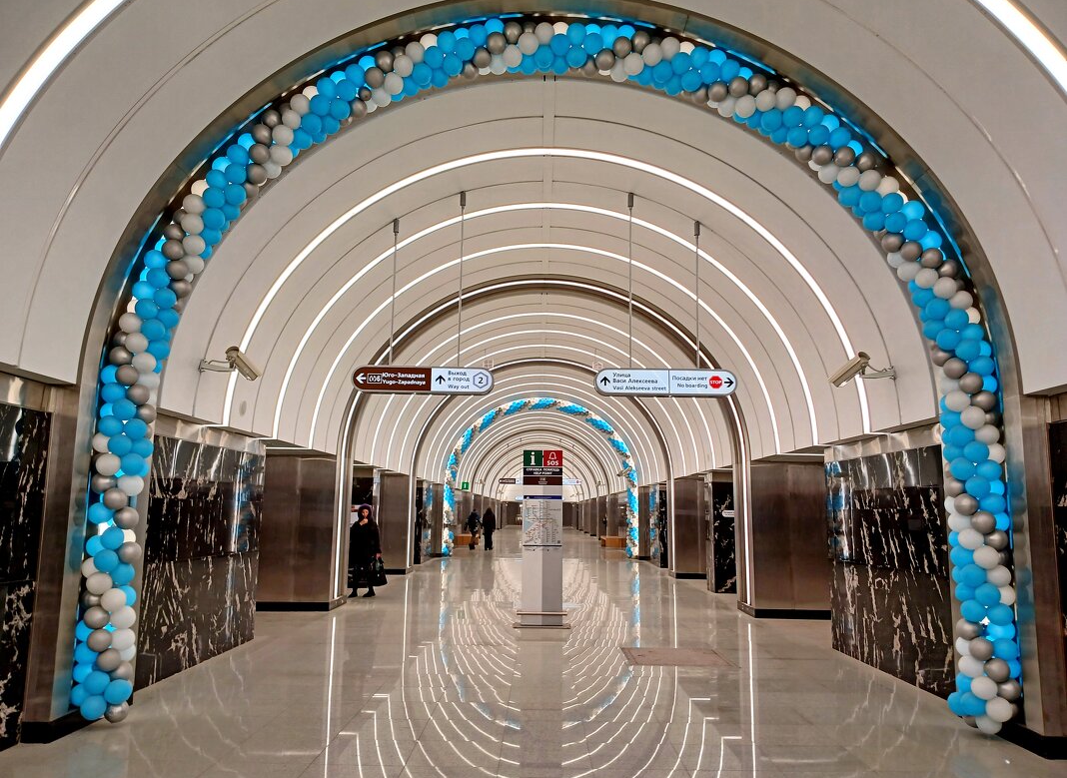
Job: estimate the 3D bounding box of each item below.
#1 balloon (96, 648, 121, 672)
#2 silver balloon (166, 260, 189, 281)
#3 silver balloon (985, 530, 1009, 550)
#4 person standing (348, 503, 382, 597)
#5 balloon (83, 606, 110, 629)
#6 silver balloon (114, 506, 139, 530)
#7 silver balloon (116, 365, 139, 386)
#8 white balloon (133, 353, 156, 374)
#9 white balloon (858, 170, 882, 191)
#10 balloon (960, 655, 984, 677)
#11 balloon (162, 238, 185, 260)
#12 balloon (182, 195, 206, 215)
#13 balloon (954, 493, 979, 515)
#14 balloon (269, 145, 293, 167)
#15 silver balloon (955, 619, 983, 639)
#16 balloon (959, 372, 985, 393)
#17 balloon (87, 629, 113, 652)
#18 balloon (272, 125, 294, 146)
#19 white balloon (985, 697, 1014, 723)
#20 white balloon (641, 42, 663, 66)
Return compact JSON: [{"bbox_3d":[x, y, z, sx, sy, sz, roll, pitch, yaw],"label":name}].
[{"bbox_3d":[-3.189,2.041,6.026,0.174,0.171,0.179,1,-9,1],"label":"balloon"},{"bbox_3d":[-2.889,-0.964,6.501,0.175,0.178,0.175,1,-9,0],"label":"silver balloon"},{"bbox_3d":[3.576,1.172,6.187,0.170,0.166,0.175,1,-9,1],"label":"silver balloon"},{"bbox_3d":[-3.178,3.072,15.290,0.660,1.700,0.460,-4,-9,25],"label":"person standing"},{"bbox_3d":[-3.276,1.722,6.020,0.170,0.170,0.170,0,-9,0],"label":"balloon"},{"bbox_3d":[-3.147,1.001,6.203,0.170,0.170,0.170,0,-9,0],"label":"silver balloon"},{"bbox_3d":[-3.197,-0.106,6.307,0.165,0.165,0.174,1,-9,0],"label":"silver balloon"},{"bbox_3d":[-3.109,-0.208,6.403,0.177,0.173,0.182,1,-9,0],"label":"white balloon"},{"bbox_3d":[2.737,-1.693,6.515,0.178,0.178,0.178,0,-9,0],"label":"white balloon"},{"bbox_3d":[3.298,2.087,6.025,0.168,0.168,0.177,1,-9,0],"label":"balloon"},{"bbox_3d":[-2.901,-1.122,6.451,0.173,0.173,0.173,1,-9,0],"label":"balloon"},{"bbox_3d":[-2.768,-1.509,6.543,0.165,0.165,0.173,1,-9,0],"label":"balloon"},{"bbox_3d":[3.300,0.877,6.106,0.173,0.173,0.173,1,-9,0],"label":"balloon"},{"bbox_3d":[-2.081,-1.925,6.617,0.170,0.170,0.178,1,-9,0],"label":"balloon"},{"bbox_3d":[3.333,1.837,6.126,0.177,0.173,0.182,1,-9,0],"label":"silver balloon"},{"bbox_3d":[3.445,-0.045,6.302,0.165,0.165,0.173,1,-9,0],"label":"balloon"},{"bbox_3d":[-3.284,1.902,6.068,0.177,0.173,0.182,1,-9,0],"label":"balloon"},{"bbox_3d":[-2.083,-2.108,6.670,0.179,0.174,0.183,1,-9,1],"label":"balloon"},{"bbox_3d":[3.436,2.365,5.906,0.179,0.178,0.185,1,-9,1],"label":"white balloon"},{"bbox_3d":[0.995,-2.784,6.677,0.178,0.178,0.178,0,-9,0],"label":"white balloon"}]

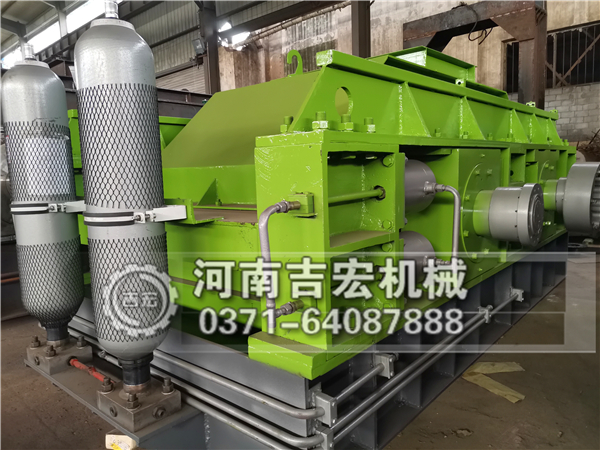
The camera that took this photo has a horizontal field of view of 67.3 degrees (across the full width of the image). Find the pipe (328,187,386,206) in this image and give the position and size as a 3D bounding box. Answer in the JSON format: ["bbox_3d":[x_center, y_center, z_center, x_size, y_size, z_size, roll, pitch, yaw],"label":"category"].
[{"bbox_3d":[0.229,-0.122,2.012,0.024,0.024,0.504,4,11,41],"label":"pipe"}]

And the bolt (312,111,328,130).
[{"bbox_3d":[0.085,-0.411,1.803,0.069,0.083,0.068,4,9,41],"label":"bolt"}]

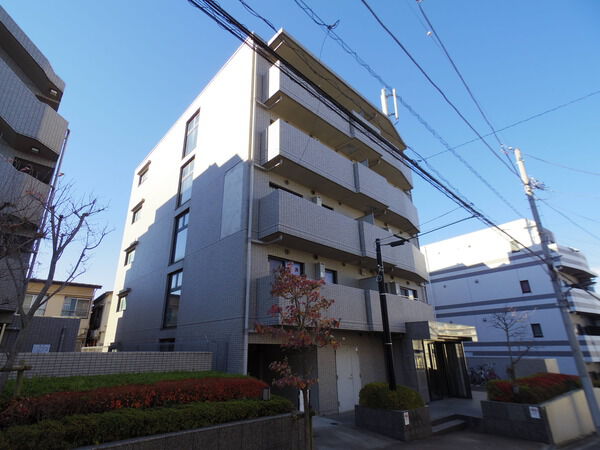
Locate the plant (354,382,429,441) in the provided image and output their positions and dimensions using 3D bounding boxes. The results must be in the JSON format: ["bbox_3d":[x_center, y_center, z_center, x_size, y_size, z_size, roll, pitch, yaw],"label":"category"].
[{"bbox_3d":[2.621,5.239,8.451,1.071,1.204,1.428,12,-25,-29],"label":"plant"}]

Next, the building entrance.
[{"bbox_3d":[6.132,6.070,12.405,1.989,2.244,0.306,6,-23,-18],"label":"building entrance"}]

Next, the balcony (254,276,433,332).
[{"bbox_3d":[3.114,3.710,12.582,1.224,1.499,11.424,-21,-29,41],"label":"balcony"}]

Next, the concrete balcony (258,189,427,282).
[{"bbox_3d":[3.067,1.051,13.624,1.224,1.499,11.424,-21,-29,41],"label":"concrete balcony"}]

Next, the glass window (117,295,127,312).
[{"bbox_3d":[-11.165,4.937,18.463,0.143,1.020,1.734,18,-28,-40],"label":"glass window"}]

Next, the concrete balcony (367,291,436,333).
[{"bbox_3d":[4.696,4.255,13.960,1.224,1.499,6.885,-19,-28,39],"label":"concrete balcony"}]

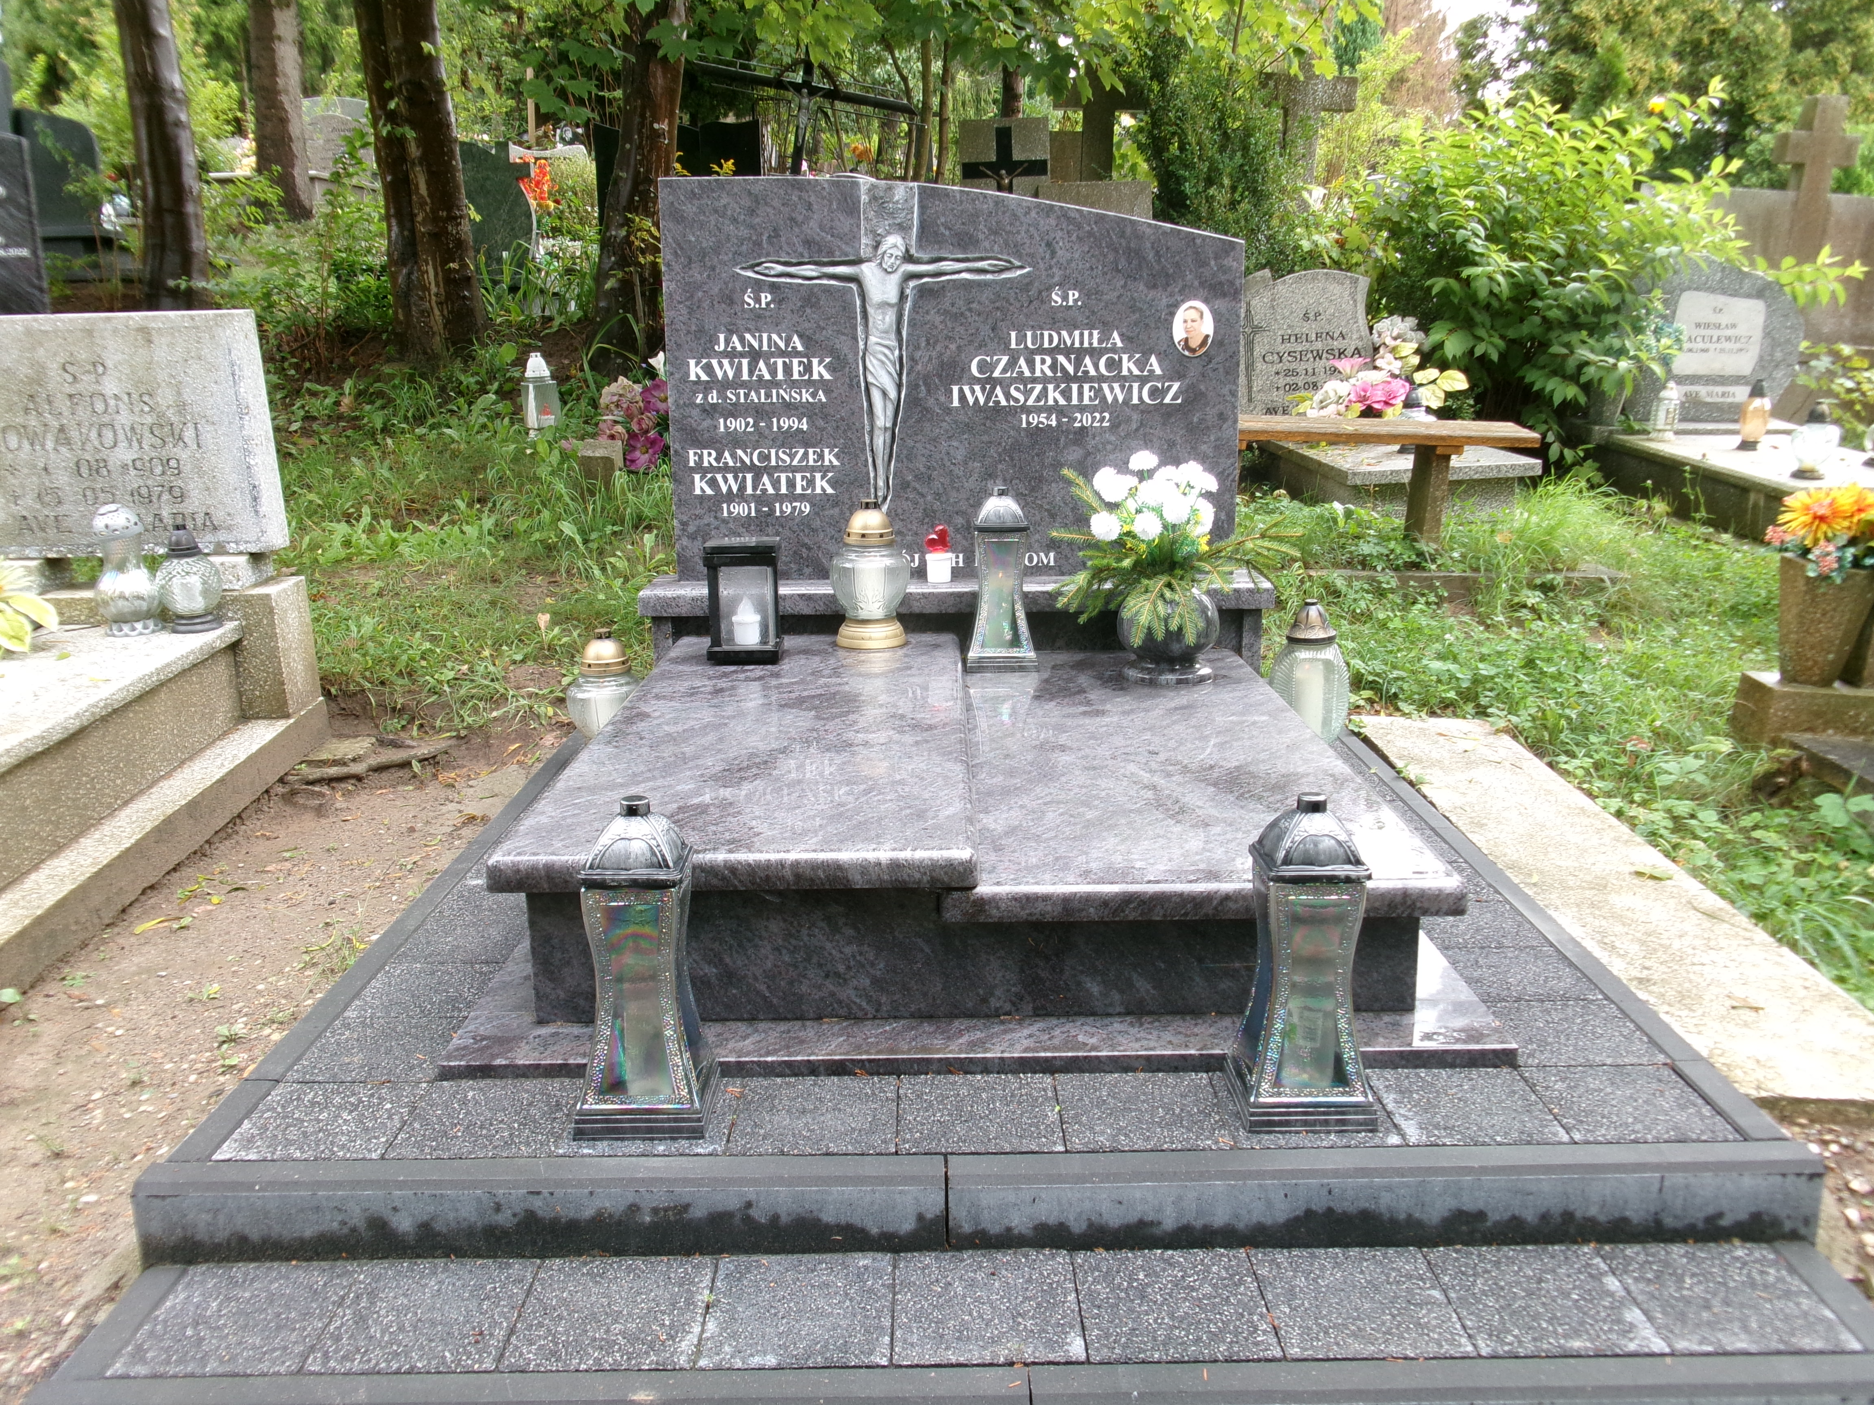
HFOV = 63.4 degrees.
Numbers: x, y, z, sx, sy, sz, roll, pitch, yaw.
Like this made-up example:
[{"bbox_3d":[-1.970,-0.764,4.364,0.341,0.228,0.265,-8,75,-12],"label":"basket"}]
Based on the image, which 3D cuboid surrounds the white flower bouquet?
[{"bbox_3d":[0.513,-0.332,3.238,0.510,0.395,0.400,-1,13,0],"label":"white flower bouquet"}]

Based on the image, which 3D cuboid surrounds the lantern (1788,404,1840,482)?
[{"bbox_3d":[3.004,-0.899,5.188,0.174,0.242,0.174,-1,13,0],"label":"lantern"}]

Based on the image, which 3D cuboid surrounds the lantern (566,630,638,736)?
[{"bbox_3d":[-0.750,-0.010,3.436,0.178,0.316,0.178,-1,12,0],"label":"lantern"}]

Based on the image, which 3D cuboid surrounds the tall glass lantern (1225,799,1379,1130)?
[{"bbox_3d":[0.457,0.311,1.882,0.156,0.402,0.156,-1,13,0],"label":"tall glass lantern"}]

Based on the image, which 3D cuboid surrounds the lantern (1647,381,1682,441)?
[{"bbox_3d":[3.027,-1.212,6.300,0.116,0.236,0.116,-1,12,0],"label":"lantern"}]

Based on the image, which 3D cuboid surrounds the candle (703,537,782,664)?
[{"bbox_3d":[-0.415,-0.224,3.259,0.154,0.243,0.152,0,12,4],"label":"candle"}]

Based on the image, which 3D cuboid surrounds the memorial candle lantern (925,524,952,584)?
[{"bbox_3d":[0.004,-0.354,3.597,0.064,0.132,0.064,-1,13,0],"label":"memorial candle lantern"}]

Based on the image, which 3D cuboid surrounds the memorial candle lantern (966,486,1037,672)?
[{"bbox_3d":[0.145,-0.277,3.376,0.155,0.395,0.155,-1,12,0],"label":"memorial candle lantern"}]

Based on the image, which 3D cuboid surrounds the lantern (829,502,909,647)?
[{"bbox_3d":[-0.146,-0.288,3.365,0.178,0.313,0.178,-1,12,0],"label":"lantern"}]

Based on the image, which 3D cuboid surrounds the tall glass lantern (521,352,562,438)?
[{"bbox_3d":[-1.357,-1.047,5.200,0.131,0.296,0.131,-1,12,0],"label":"tall glass lantern"}]

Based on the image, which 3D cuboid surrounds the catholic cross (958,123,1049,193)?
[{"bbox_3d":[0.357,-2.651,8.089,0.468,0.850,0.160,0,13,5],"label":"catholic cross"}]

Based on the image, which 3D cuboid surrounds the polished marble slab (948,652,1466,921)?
[{"bbox_3d":[0.357,0.085,2.818,0.704,0.051,1.591,-1,13,0],"label":"polished marble slab"}]

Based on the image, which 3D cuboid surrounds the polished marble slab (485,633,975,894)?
[{"bbox_3d":[-0.275,0.054,2.721,0.642,0.050,1.500,-1,13,0],"label":"polished marble slab"}]

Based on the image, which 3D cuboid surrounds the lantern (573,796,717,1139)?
[{"bbox_3d":[-0.368,0.318,1.887,0.159,0.410,0.159,-1,13,0],"label":"lantern"}]

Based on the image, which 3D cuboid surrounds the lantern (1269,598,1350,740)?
[{"bbox_3d":[0.876,-0.070,3.564,0.191,0.339,0.191,-1,12,0],"label":"lantern"}]

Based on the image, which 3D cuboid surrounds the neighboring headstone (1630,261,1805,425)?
[{"bbox_3d":[4.021,-1.890,7.901,0.859,0.845,0.130,2,14,13],"label":"neighboring headstone"}]

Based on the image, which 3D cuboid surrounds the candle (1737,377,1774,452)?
[{"bbox_3d":[3.128,-1.101,5.800,0.115,0.264,0.115,-1,12,0],"label":"candle"}]

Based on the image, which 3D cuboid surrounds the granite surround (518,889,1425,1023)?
[{"bbox_3d":[0.047,0.173,2.775,1.212,0.200,1.450,-1,13,0],"label":"granite surround"}]

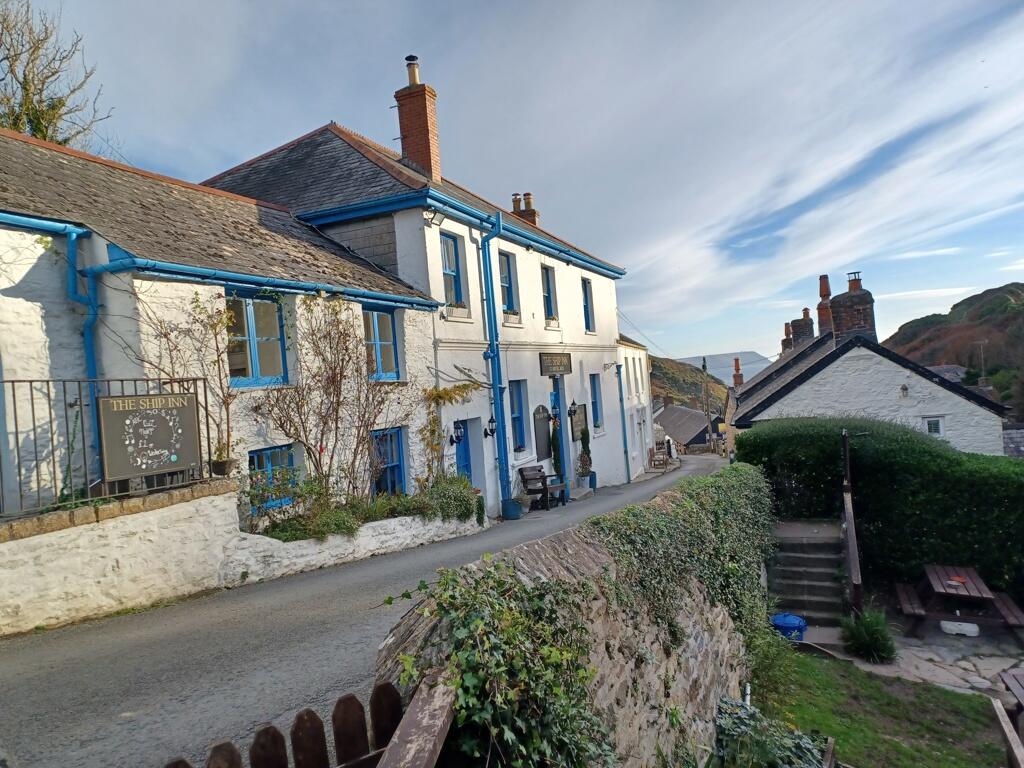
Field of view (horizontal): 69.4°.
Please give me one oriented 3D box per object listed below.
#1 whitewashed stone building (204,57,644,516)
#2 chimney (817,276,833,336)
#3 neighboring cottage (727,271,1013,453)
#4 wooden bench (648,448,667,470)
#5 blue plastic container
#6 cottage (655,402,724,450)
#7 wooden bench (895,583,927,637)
[{"bbox_3d":[-3.573,-2.065,21.524,10.684,11.228,14.000,-4,0,23],"label":"whitewashed stone building"},{"bbox_3d":[9.997,-2.475,23.619,0.450,1.980,0.470,-5,0,18],"label":"chimney"},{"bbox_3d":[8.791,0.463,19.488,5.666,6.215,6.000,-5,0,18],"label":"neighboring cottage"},{"bbox_3d":[5.718,2.980,29.000,0.620,0.870,1.350,-4,0,23],"label":"wooden bench"},{"bbox_3d":[4.021,3.530,10.769,0.517,0.340,0.517,-5,0,0],"label":"blue plastic container"},{"bbox_3d":[12.323,3.228,50.498,4.818,2.947,17.000,-5,0,3],"label":"cottage"},{"bbox_3d":[5.976,3.435,11.072,0.300,0.460,1.466,-4,0,23],"label":"wooden bench"}]

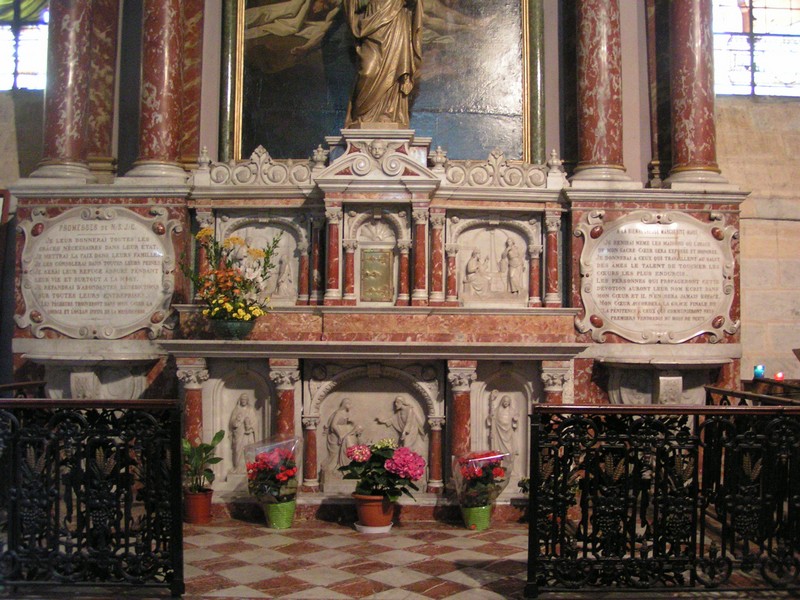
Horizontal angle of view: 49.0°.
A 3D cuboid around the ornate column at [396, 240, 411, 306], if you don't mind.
[{"bbox_3d":[0.026,-0.172,5.685,0.097,0.428,0.090,1,-3,0],"label":"ornate column"}]

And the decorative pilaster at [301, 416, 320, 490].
[{"bbox_3d":[-0.521,0.906,5.166,0.106,0.438,0.105,1,-2,0],"label":"decorative pilaster"}]

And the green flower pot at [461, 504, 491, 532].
[{"bbox_3d":[0.411,1.153,4.706,0.171,0.130,0.171,0,-3,0],"label":"green flower pot"}]

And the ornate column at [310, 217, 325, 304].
[{"bbox_3d":[-0.537,-0.270,5.712,0.104,0.601,0.100,1,-3,0],"label":"ornate column"}]

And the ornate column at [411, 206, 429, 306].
[{"bbox_3d":[0.117,-0.262,5.287,0.108,0.600,0.108,0,-3,0],"label":"ornate column"}]

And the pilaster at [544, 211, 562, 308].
[{"bbox_3d":[0.955,-0.252,5.463,0.112,0.608,0.112,0,-3,0],"label":"pilaster"}]

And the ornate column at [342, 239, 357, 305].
[{"bbox_3d":[-0.308,-0.174,5.365,0.085,0.402,0.085,0,-3,0],"label":"ornate column"}]

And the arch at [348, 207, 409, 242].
[{"bbox_3d":[-0.132,-0.464,5.395,0.399,0.222,0.120,1,-2,0],"label":"arch"}]

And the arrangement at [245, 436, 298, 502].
[{"bbox_3d":[-0.703,0.941,4.805,0.295,0.364,0.270,1,-2,0],"label":"arrangement"}]

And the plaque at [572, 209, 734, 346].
[{"bbox_3d":[1.566,-0.140,5.330,0.989,0.809,0.070,1,-2,0],"label":"plaque"}]

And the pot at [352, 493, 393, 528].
[{"bbox_3d":[-0.144,1.151,4.782,0.225,0.183,0.225,1,-3,0],"label":"pot"}]

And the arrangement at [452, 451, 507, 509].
[{"bbox_3d":[0.439,0.979,4.792,0.306,0.314,0.270,1,-2,0],"label":"arrangement"}]

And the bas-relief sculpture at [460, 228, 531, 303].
[{"bbox_3d":[0.587,-0.217,5.513,0.438,0.488,0.070,0,-3,0],"label":"bas-relief sculpture"}]

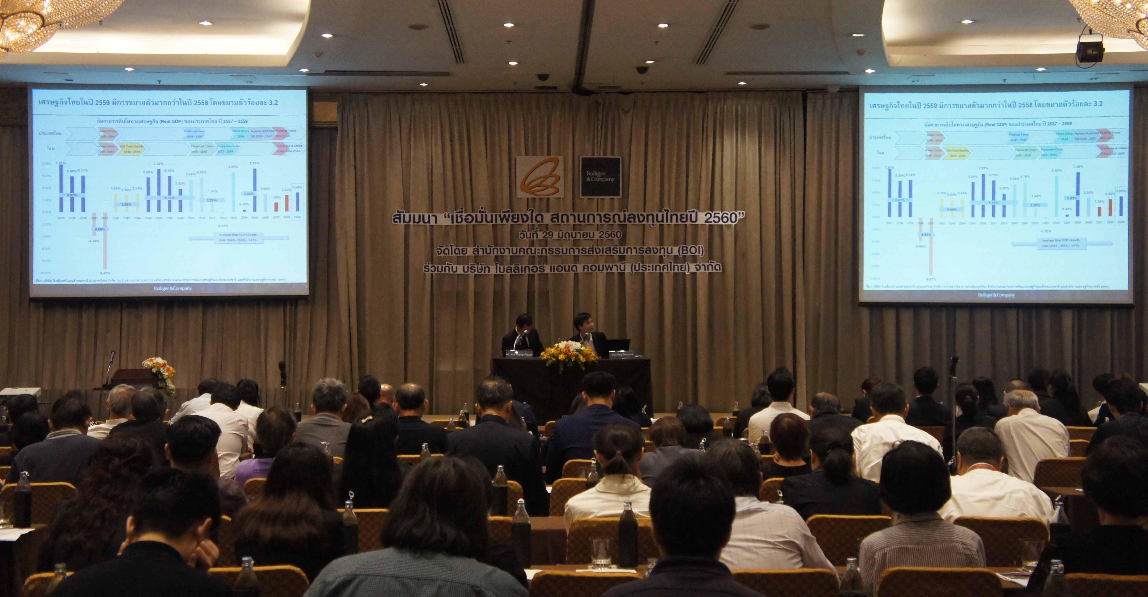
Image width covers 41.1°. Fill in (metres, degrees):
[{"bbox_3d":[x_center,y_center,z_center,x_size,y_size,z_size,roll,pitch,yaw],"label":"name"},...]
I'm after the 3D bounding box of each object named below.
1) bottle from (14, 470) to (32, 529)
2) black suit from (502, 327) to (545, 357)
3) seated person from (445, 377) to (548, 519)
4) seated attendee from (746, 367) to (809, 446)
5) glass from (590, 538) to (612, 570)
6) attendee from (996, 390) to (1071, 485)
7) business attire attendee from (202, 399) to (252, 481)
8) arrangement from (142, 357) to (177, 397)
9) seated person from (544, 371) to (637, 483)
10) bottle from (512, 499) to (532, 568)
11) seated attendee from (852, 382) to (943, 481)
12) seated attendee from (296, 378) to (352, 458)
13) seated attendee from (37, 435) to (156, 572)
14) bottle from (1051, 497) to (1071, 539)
[{"bbox_3d":[-2.312,0.837,6.422,0.070,0.240,0.070,0,-1,0],"label":"bottle"},{"bbox_3d":[-0.600,0.796,17.800,0.520,1.220,0.700,0,-2,-2],"label":"black suit"},{"bbox_3d":[-0.400,1.061,8.014,0.540,1.320,0.750,0,-1,-1],"label":"seated person"},{"bbox_3d":[1.393,1.132,10.400,0.500,1.310,0.780,0,-1,-1],"label":"seated attendee"},{"bbox_3d":[0.102,0.952,5.720,0.083,0.112,0.083,0,-1,-1],"label":"glass"},{"bbox_3d":[2.727,1.173,9.463,0.500,1.250,0.750,0,-1,-7],"label":"attendee"},{"bbox_3d":[-2.064,1.129,9.265,0.470,1.270,0.750,0,-1,2],"label":"business attire attendee"},{"bbox_3d":[-4.280,0.806,15.800,0.360,0.420,0.320,0,-1,-3],"label":"arrangement"},{"bbox_3d":[0.141,1.109,9.100,0.550,1.310,0.780,0,-1,-1],"label":"seated person"},{"bbox_3d":[-0.199,0.883,5.740,0.072,0.255,0.072,0,-1,-1],"label":"bottle"},{"bbox_3d":[1.644,1.090,7.800,0.500,1.290,0.800,0,-1,-1],"label":"seated attendee"},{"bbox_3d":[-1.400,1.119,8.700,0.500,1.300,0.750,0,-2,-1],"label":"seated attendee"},{"bbox_3d":[-1.581,1.069,5.150,0.500,1.240,0.750,0,-1,3],"label":"seated attendee"},{"bbox_3d":[1.622,0.801,5.100,0.066,0.238,0.066,0,-2,-1],"label":"bottle"}]

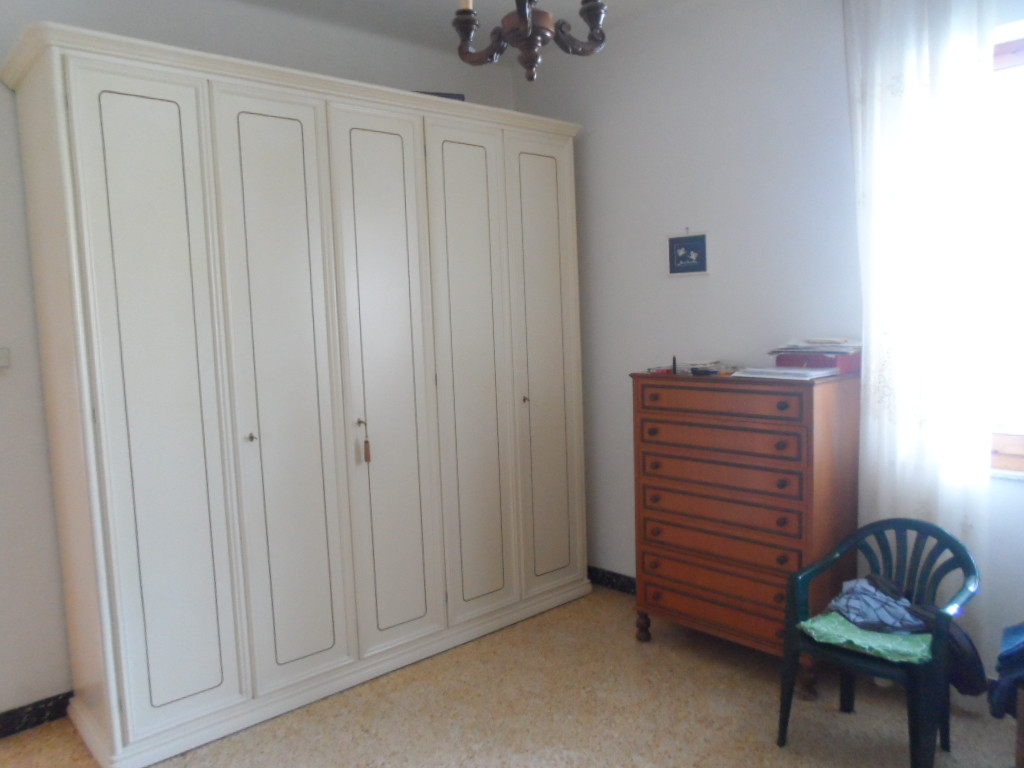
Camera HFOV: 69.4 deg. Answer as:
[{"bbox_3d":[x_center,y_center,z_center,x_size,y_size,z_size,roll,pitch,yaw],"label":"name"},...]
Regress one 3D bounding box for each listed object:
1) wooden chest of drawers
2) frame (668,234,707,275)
[{"bbox_3d":[1.016,0.582,3.277,0.443,1.260,0.841,-7,7,-44],"label":"wooden chest of drawers"},{"bbox_3d":[0.849,-0.628,3.596,0.020,0.173,0.205,-7,7,-44],"label":"frame"}]

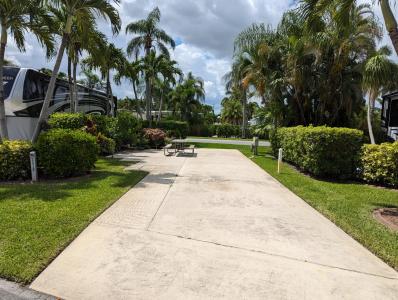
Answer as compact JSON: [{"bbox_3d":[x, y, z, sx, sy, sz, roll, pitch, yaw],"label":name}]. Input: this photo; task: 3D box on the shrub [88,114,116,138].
[{"bbox_3d":[-5.237,-0.852,14.989,1.450,1.950,1.300,0,6,0],"label":"shrub"}]

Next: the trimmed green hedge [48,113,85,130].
[{"bbox_3d":[-5.755,-0.523,12.005,1.600,2.050,1.600,0,5,0],"label":"trimmed green hedge"}]

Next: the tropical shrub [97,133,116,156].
[{"bbox_3d":[-4.567,-0.307,13.535,0.950,1.150,0.900,0,6,0],"label":"tropical shrub"}]

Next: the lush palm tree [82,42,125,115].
[{"bbox_3d":[-5.999,-3.491,17.547,2.800,6.900,2.800,0,5,0],"label":"lush palm tree"}]

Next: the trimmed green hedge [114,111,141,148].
[{"bbox_3d":[-4.774,-1.367,18.454,1.750,2.500,1.700,0,5,0],"label":"trimmed green hedge"}]

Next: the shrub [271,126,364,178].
[{"bbox_3d":[4.100,-0.142,10.437,1.300,1.430,4.800,0,6,0],"label":"shrub"}]

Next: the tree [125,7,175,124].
[{"bbox_3d":[-4.732,-7.305,26.423,4.900,12.800,4.900,0,5,0],"label":"tree"}]

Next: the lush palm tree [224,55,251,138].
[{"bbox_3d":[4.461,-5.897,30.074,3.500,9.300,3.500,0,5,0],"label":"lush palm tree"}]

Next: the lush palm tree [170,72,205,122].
[{"bbox_3d":[-1.358,-5.389,32.635,4.100,7.800,4.100,0,5,0],"label":"lush palm tree"}]

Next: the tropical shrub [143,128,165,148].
[{"bbox_3d":[-2.817,-0.770,17.610,1.400,1.270,1.300,0,6,0],"label":"tropical shrub"}]

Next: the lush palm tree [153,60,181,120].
[{"bbox_3d":[-2.849,-4.398,24.687,2.800,7.100,2.800,0,6,0],"label":"lush palm tree"}]

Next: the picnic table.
[{"bbox_3d":[-1.007,-0.129,14.655,1.550,0.760,1.850,0,5,0],"label":"picnic table"}]

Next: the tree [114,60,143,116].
[{"bbox_3d":[-5.611,-3.705,21.741,2.300,6.300,2.300,0,6,0],"label":"tree"}]

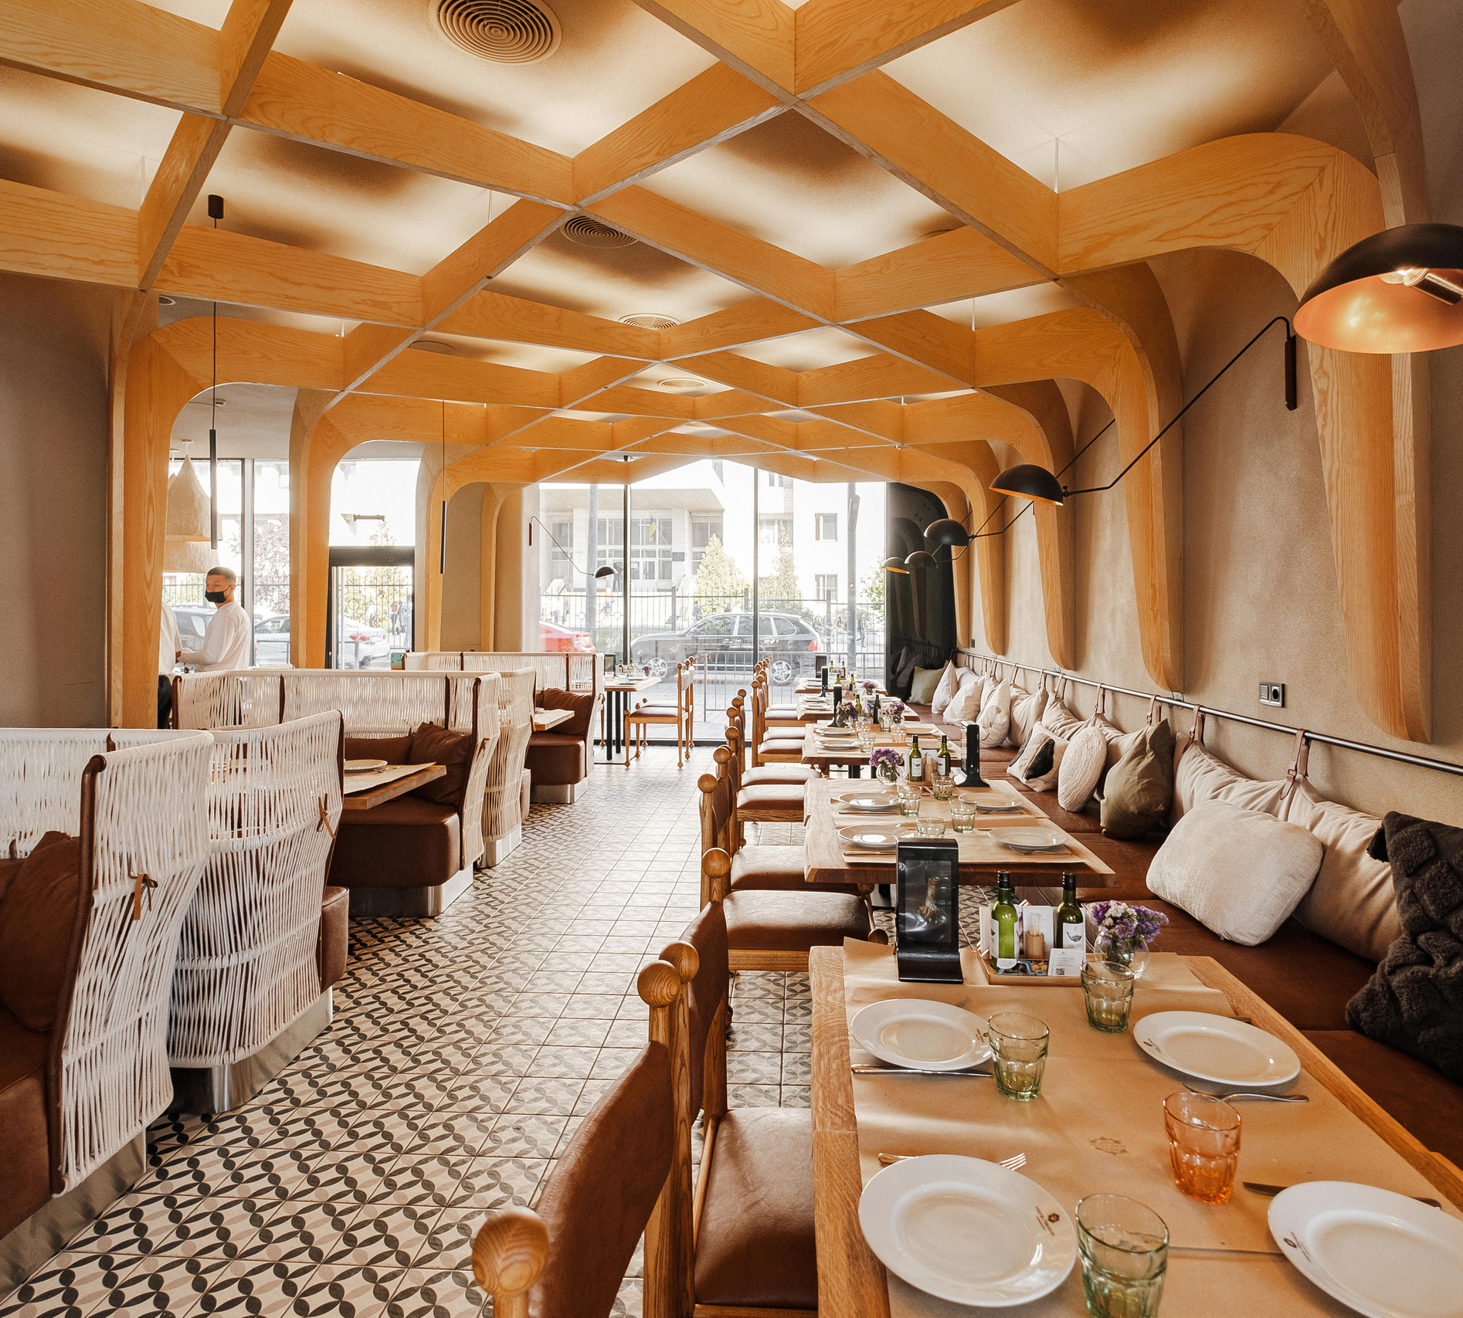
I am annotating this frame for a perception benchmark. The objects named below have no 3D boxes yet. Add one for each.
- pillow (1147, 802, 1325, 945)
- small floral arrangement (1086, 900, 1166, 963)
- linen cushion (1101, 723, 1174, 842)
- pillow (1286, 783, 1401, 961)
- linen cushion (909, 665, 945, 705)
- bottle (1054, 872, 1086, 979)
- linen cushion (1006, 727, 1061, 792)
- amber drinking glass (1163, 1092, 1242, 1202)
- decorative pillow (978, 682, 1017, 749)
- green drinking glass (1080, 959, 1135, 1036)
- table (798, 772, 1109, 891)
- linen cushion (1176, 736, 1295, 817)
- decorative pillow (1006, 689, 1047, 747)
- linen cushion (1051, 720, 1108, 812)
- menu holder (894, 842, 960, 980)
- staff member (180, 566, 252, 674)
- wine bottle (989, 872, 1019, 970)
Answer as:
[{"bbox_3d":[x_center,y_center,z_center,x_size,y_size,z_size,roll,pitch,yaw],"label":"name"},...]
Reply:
[{"bbox_3d":[1.526,0.637,2.523,0.140,0.350,0.480,30,4,0],"label":"pillow"},{"bbox_3d":[0.750,0.538,1.577,0.140,0.130,0.120,0,3,5],"label":"small floral arrangement"},{"bbox_3d":[1.792,0.537,3.561,0.162,0.465,0.394,17,0,-11],"label":"linen cushion"},{"bbox_3d":[1.825,0.619,2.314,0.192,0.455,0.737,6,4,4],"label":"pillow"},{"bbox_3d":[1.952,0.259,8.255,0.420,0.410,0.140,2,-8,25],"label":"linen cushion"},{"bbox_3d":[0.648,0.511,1.577,0.052,0.185,0.052,0,3,5],"label":"bottle"},{"bbox_3d":[1.676,0.514,4.503,0.140,0.370,0.450,30,4,0],"label":"linen cushion"},{"bbox_3d":[0.560,0.587,0.976,0.086,0.092,0.086,0,3,5],"label":"amber drinking glass"},{"bbox_3d":[1.839,0.383,5.738,0.150,0.440,0.430,17,2,-6],"label":"decorative pillow"},{"bbox_3d":[0.626,0.565,1.369,0.086,0.092,0.086,0,3,5],"label":"green drinking glass"},{"bbox_3d":[0.651,0.892,2.798,0.790,0.730,1.200,0,3,5],"label":"table"},{"bbox_3d":[1.885,0.579,3.057,0.192,0.455,0.737,6,4,4],"label":"linen cushion"},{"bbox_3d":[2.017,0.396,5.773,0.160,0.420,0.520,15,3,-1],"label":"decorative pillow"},{"bbox_3d":[1.752,0.536,4.072,0.141,0.434,0.404,17,3,-1],"label":"linen cushion"},{"bbox_3d":[0.380,0.478,1.597,0.120,0.245,0.110,0,3,5],"label":"menu holder"},{"bbox_3d":[-3.404,0.291,5.479,0.424,1.757,0.485,-2,3,-22],"label":"staff member"},{"bbox_3d":[0.528,0.500,1.592,0.052,0.182,0.052,0,3,5],"label":"wine bottle"}]

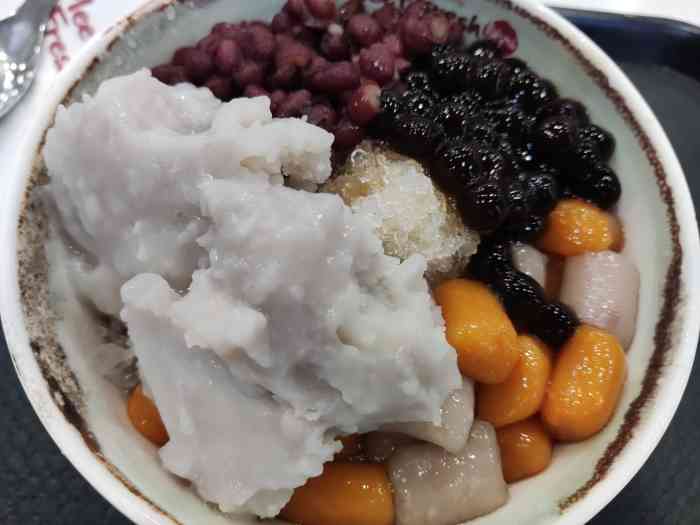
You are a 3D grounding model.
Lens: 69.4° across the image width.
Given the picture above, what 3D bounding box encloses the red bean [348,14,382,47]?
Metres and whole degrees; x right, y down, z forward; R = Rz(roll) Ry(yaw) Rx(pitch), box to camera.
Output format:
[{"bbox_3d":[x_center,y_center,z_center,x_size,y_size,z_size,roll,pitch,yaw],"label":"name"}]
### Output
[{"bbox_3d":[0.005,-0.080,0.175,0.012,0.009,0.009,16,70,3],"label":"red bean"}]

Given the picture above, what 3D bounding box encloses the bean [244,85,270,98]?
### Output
[{"bbox_3d":[-0.029,-0.052,0.158,0.010,0.008,0.009,5,69,1],"label":"bean"}]

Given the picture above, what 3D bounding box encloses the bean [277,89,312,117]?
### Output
[{"bbox_3d":[-0.018,-0.051,0.162,0.012,0.008,0.008,-29,74,-13],"label":"bean"}]

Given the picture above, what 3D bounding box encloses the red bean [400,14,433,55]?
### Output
[{"bbox_3d":[0.020,-0.069,0.154,0.009,0.009,0.011,2,70,-4],"label":"red bean"}]

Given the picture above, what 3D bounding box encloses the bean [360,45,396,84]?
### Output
[{"bbox_3d":[0.008,-0.062,0.157,0.011,0.009,0.012,16,69,5],"label":"bean"}]

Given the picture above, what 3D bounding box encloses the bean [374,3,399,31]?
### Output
[{"bbox_3d":[0.013,-0.083,0.170,0.009,0.008,0.010,-5,69,-3],"label":"bean"}]

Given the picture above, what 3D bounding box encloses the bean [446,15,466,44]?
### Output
[{"bbox_3d":[0.035,-0.078,0.169,0.009,0.008,0.011,4,69,0],"label":"bean"}]

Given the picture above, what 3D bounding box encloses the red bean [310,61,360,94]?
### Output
[{"bbox_3d":[-0.004,-0.054,0.146,0.015,0.009,0.009,2,70,-4],"label":"red bean"}]

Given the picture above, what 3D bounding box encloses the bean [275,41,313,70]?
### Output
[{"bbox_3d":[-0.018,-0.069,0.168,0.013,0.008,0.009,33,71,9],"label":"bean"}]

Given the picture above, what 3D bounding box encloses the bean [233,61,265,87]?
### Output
[{"bbox_3d":[-0.033,-0.062,0.166,0.011,0.008,0.008,-19,72,-10],"label":"bean"}]

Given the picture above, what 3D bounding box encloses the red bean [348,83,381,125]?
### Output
[{"bbox_3d":[0.004,-0.048,0.152,0.011,0.009,0.013,9,69,2],"label":"red bean"}]

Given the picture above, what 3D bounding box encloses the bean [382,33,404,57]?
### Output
[{"bbox_3d":[0.013,-0.065,0.151,0.008,0.007,0.009,2,70,-4],"label":"bean"}]

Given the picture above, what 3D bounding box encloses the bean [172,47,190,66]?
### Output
[{"bbox_3d":[-0.049,-0.060,0.147,0.008,0.007,0.008,2,70,-4],"label":"bean"}]

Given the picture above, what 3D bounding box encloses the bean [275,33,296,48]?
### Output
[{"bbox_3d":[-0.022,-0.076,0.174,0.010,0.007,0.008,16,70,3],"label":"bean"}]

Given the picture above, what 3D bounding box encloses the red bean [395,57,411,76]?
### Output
[{"bbox_3d":[0.016,-0.062,0.161,0.009,0.007,0.008,23,70,7],"label":"red bean"}]

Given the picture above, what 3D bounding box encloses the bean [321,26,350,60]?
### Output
[{"bbox_3d":[-0.005,-0.072,0.166,0.009,0.009,0.011,-4,69,-3],"label":"bean"}]

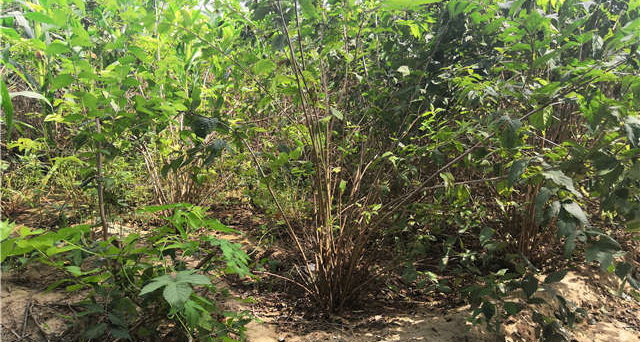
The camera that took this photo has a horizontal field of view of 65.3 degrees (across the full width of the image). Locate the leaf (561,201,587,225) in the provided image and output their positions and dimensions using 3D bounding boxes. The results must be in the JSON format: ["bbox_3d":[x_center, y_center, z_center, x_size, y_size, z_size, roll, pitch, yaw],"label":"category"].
[{"bbox_3d":[0.870,0.148,1.700,0.120,0.025,0.060,42,35,6],"label":"leaf"}]

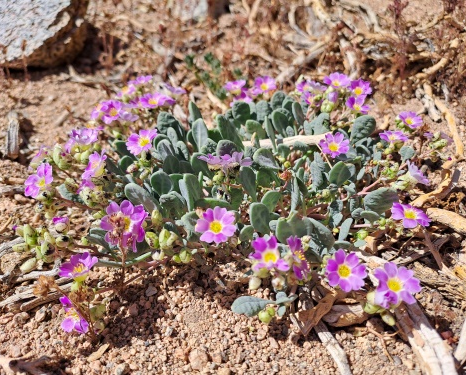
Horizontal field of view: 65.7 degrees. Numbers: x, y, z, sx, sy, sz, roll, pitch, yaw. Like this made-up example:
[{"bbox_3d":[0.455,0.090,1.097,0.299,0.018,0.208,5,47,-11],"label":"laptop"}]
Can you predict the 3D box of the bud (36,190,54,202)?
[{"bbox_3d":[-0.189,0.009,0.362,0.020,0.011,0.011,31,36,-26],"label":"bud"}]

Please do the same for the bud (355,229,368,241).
[{"bbox_3d":[0.105,0.038,0.295,0.009,0.010,0.009,12,30,21],"label":"bud"}]

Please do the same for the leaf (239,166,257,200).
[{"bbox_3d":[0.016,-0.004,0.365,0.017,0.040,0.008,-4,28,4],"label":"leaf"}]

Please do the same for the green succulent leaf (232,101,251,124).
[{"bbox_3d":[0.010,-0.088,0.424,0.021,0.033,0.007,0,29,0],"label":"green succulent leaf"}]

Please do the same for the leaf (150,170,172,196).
[{"bbox_3d":[-0.062,-0.004,0.315,0.019,0.024,0.006,-5,23,-11],"label":"leaf"}]

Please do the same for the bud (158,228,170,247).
[{"bbox_3d":[-0.057,0.042,0.297,0.010,0.016,0.010,3,34,-1],"label":"bud"}]

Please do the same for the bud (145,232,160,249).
[{"bbox_3d":[-0.066,0.044,0.297,0.011,0.014,0.011,-13,31,7],"label":"bud"}]

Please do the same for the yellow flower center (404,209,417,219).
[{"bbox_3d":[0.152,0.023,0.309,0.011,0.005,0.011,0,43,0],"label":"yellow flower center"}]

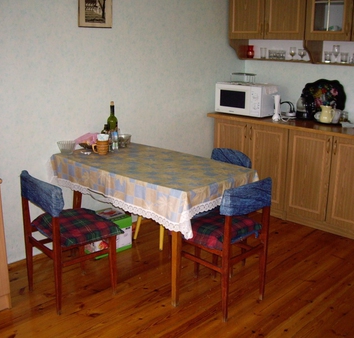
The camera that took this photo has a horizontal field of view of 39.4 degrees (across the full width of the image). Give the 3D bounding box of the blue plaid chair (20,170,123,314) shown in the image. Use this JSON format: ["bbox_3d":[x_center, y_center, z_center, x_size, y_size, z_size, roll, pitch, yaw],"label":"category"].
[{"bbox_3d":[-0.615,0.399,2.991,0.460,0.780,0.450,-11,19,-40],"label":"blue plaid chair"}]

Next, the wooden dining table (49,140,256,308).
[{"bbox_3d":[-0.181,0.318,3.376,1.252,0.749,0.674,14,20,41],"label":"wooden dining table"}]

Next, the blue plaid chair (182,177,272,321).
[{"bbox_3d":[0.266,0.422,2.968,0.440,0.780,0.450,-13,20,-43],"label":"blue plaid chair"}]

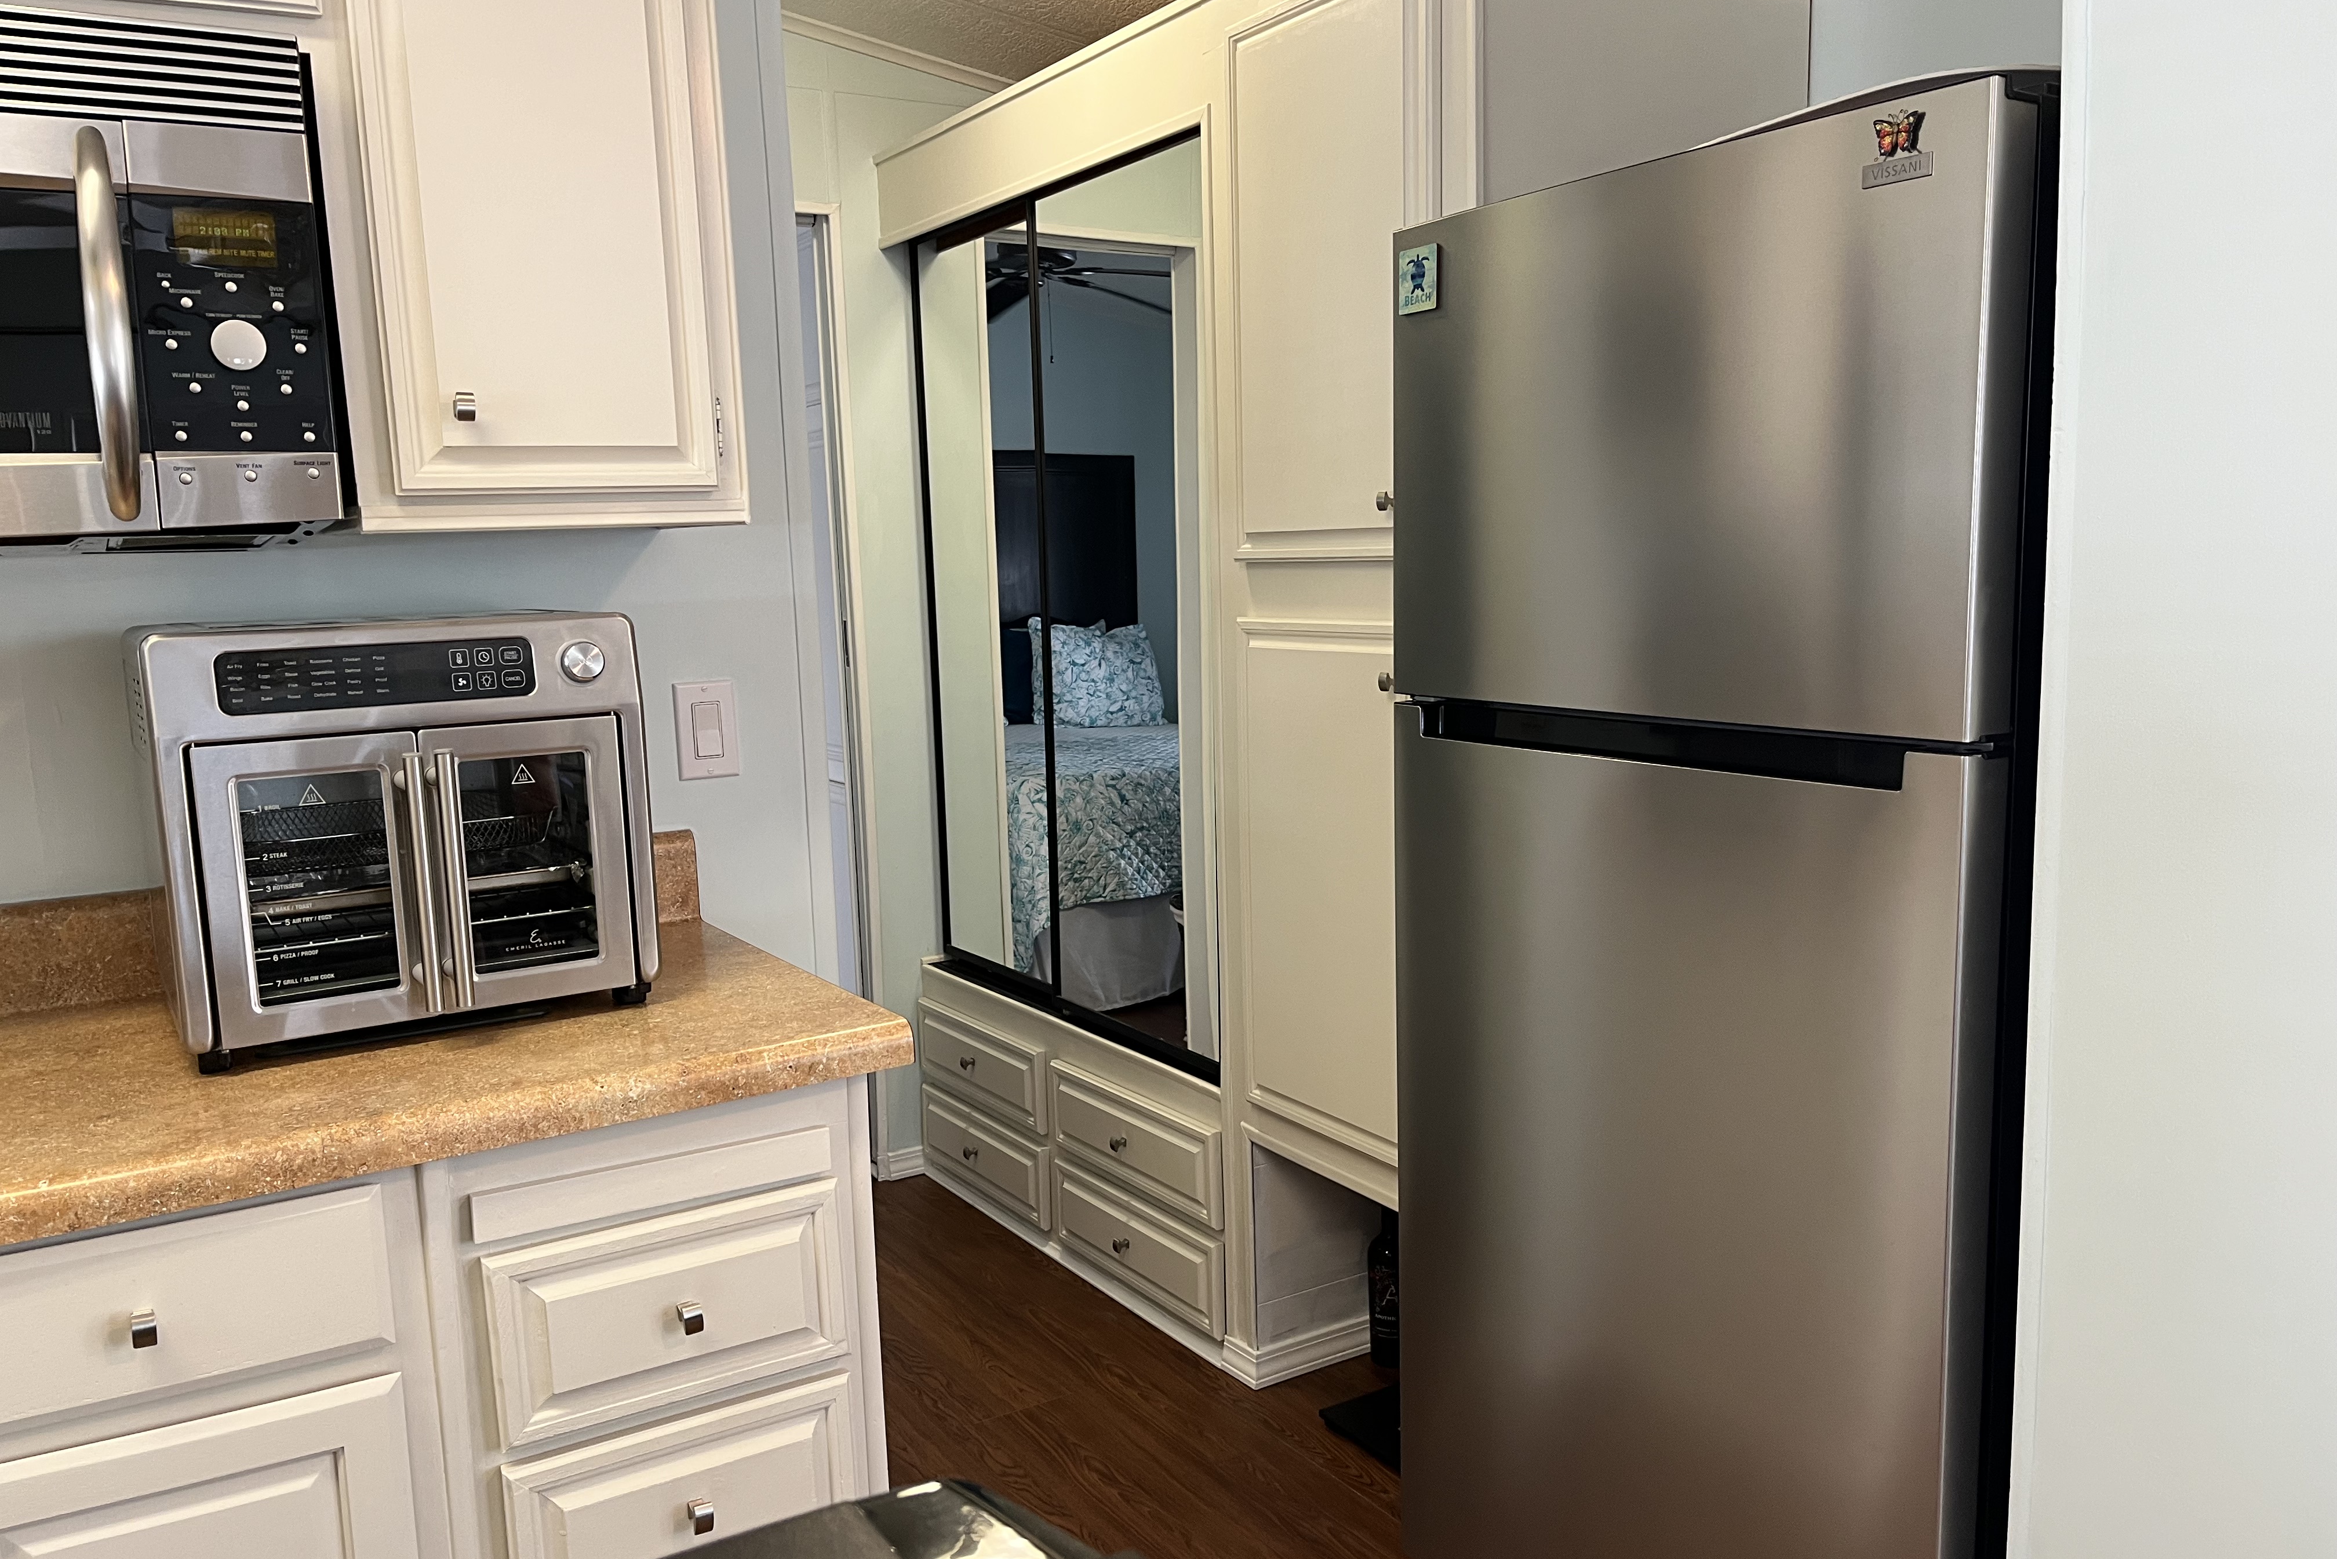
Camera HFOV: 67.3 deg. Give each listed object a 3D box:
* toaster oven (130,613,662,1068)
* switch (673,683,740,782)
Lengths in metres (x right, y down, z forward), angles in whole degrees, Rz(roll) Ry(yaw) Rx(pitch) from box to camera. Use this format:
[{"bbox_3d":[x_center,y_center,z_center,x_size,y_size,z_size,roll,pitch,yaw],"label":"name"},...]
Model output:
[{"bbox_3d":[-0.761,0.031,1.721,0.409,0.378,0.397,-7,10,-32],"label":"toaster oven"},{"bbox_3d":[-0.546,-0.058,2.077,0.070,0.115,0.013,-7,10,-30],"label":"switch"}]

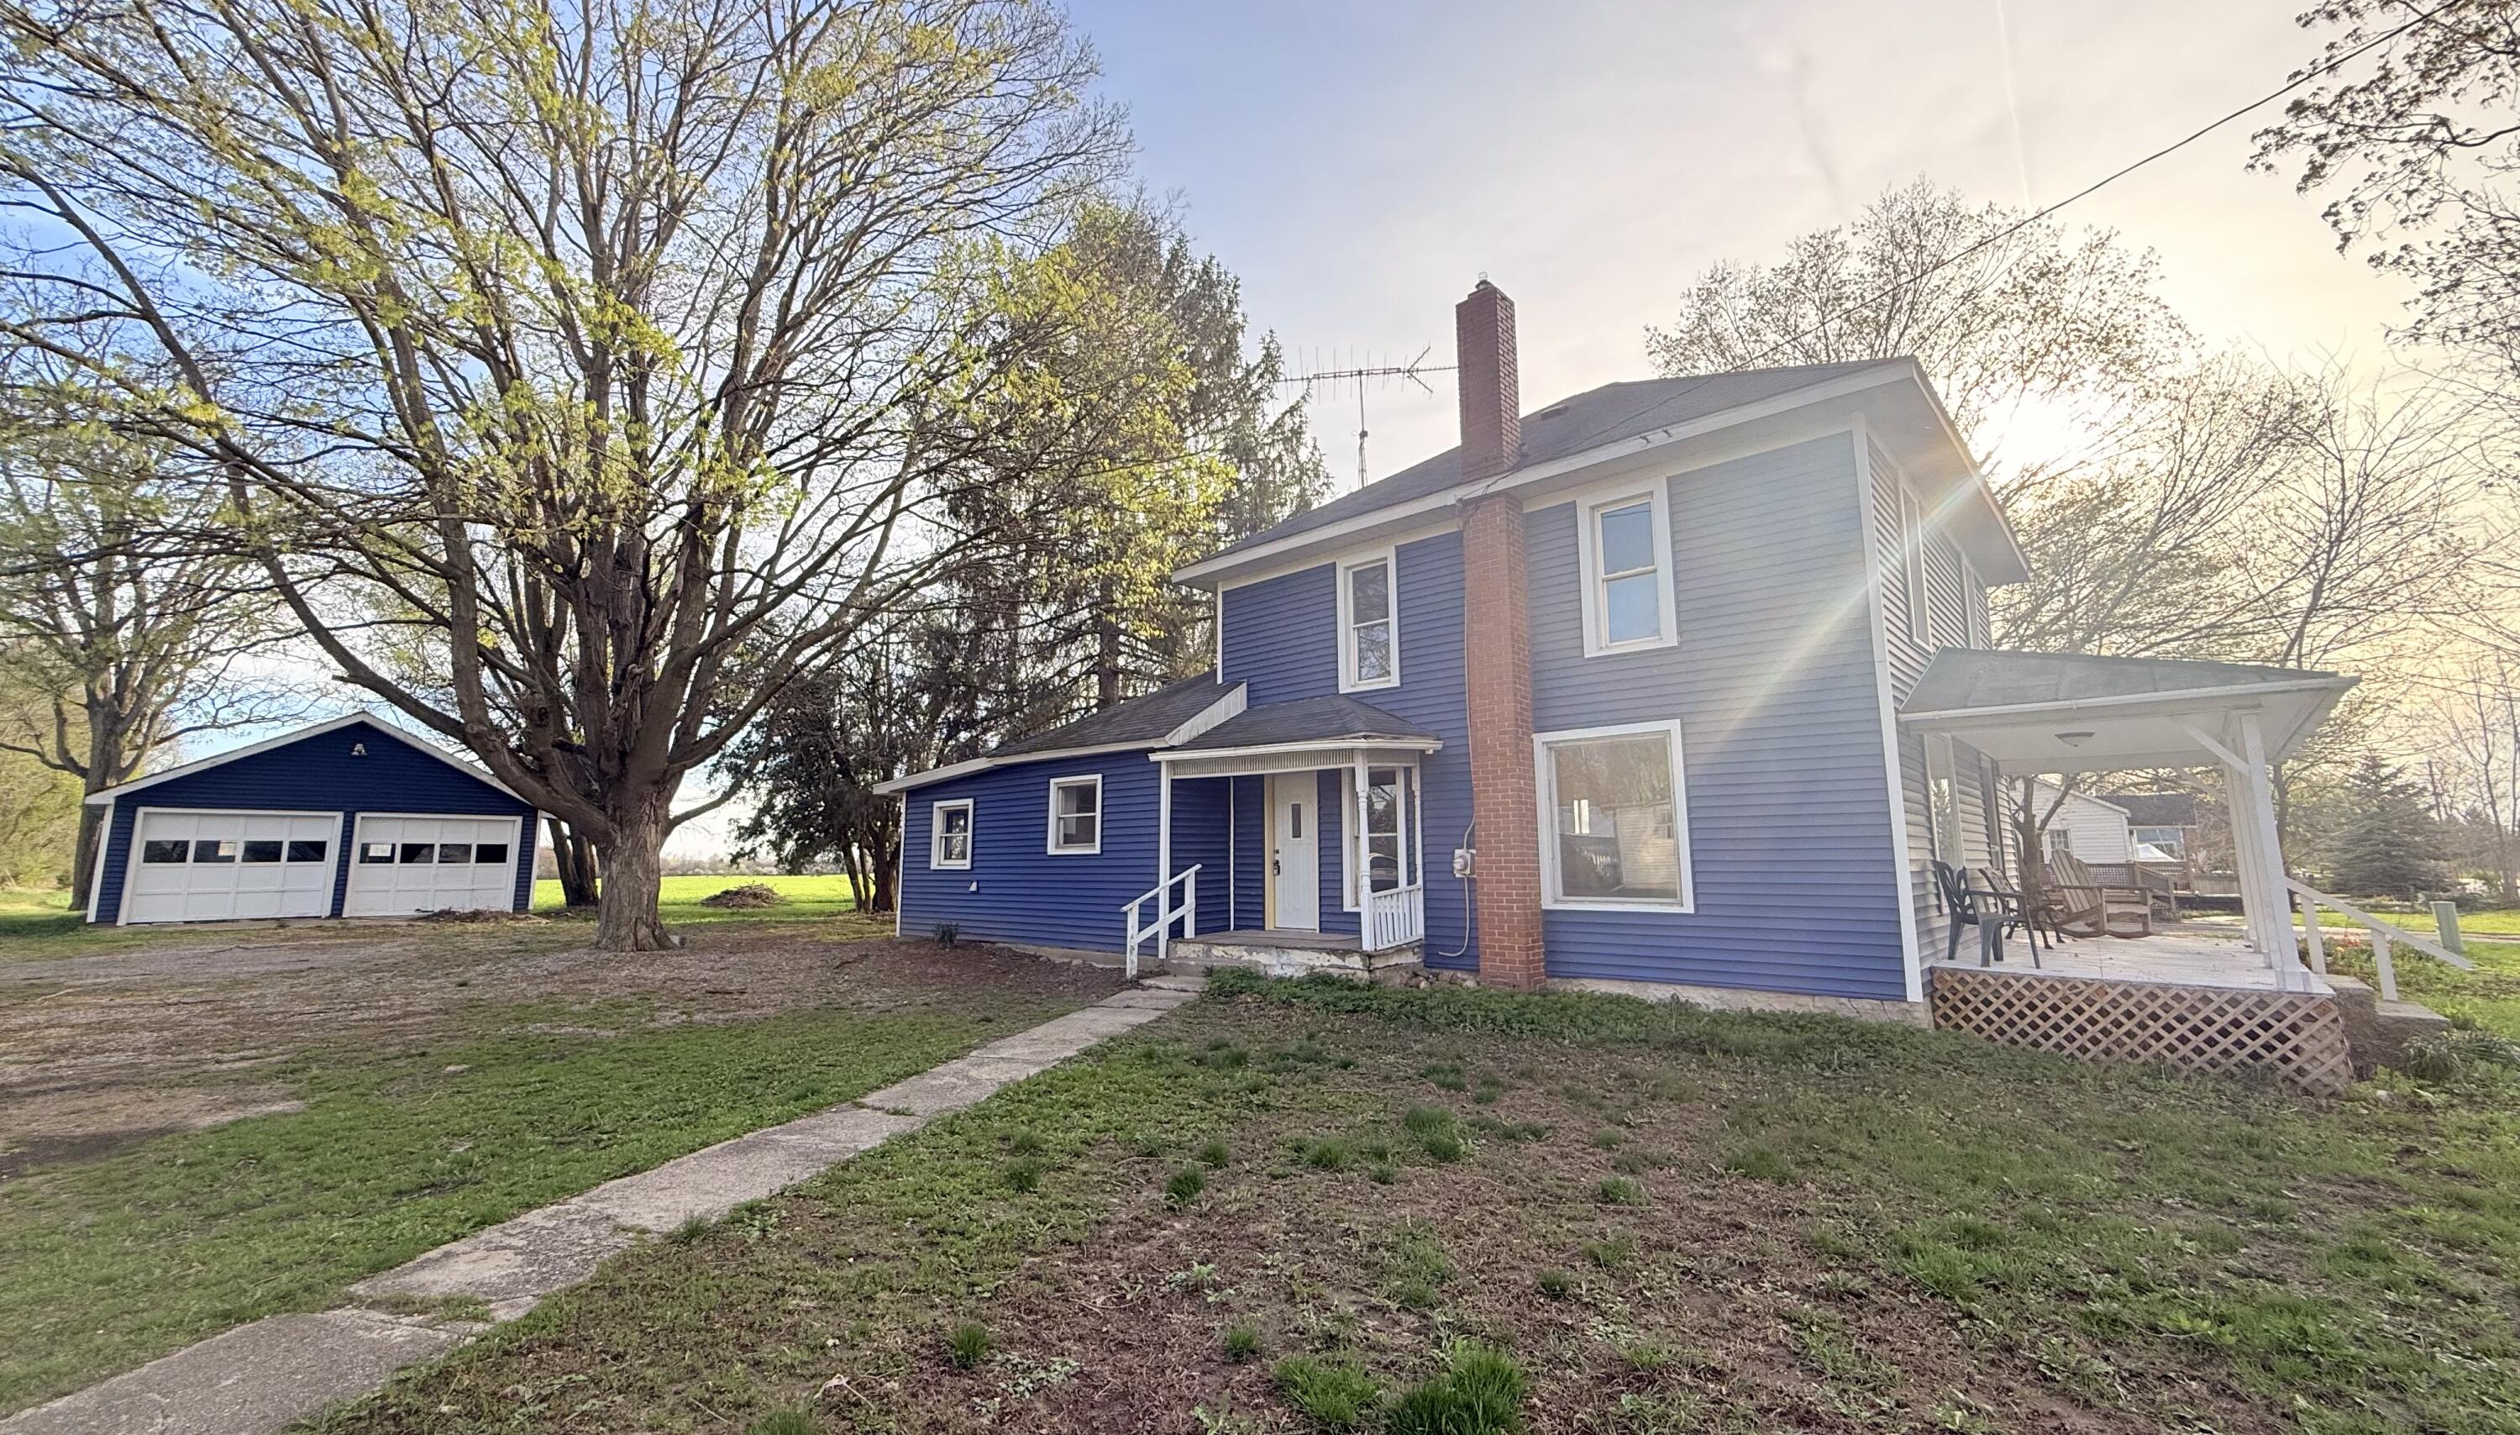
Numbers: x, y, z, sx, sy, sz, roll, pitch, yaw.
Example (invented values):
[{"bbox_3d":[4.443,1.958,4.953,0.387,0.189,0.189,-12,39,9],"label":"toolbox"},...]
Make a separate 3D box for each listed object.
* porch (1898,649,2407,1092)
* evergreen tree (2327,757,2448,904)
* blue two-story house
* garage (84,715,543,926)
[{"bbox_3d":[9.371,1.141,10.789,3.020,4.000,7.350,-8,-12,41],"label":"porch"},{"bbox_3d":[53.263,5.203,48.546,4.200,7.200,4.200,8,-12,-42],"label":"evergreen tree"},{"bbox_3d":[3.340,-0.464,15.623,17.250,8.350,10.250,-8,-12,41],"label":"blue two-story house"},{"bbox_3d":[-21.406,2.371,23.730,7.251,4.328,7.200,8,-12,-43],"label":"garage"}]

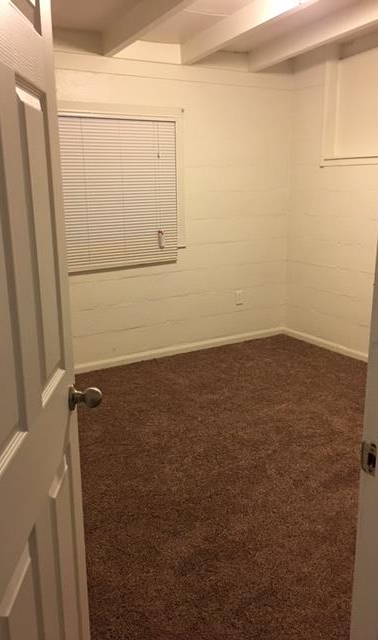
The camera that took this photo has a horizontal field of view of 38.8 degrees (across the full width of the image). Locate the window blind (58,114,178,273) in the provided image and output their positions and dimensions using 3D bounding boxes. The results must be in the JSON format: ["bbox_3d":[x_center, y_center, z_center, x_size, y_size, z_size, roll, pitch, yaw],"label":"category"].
[{"bbox_3d":[-0.480,-0.904,3.873,0.897,1.073,0.050,-9,16,-29],"label":"window blind"}]

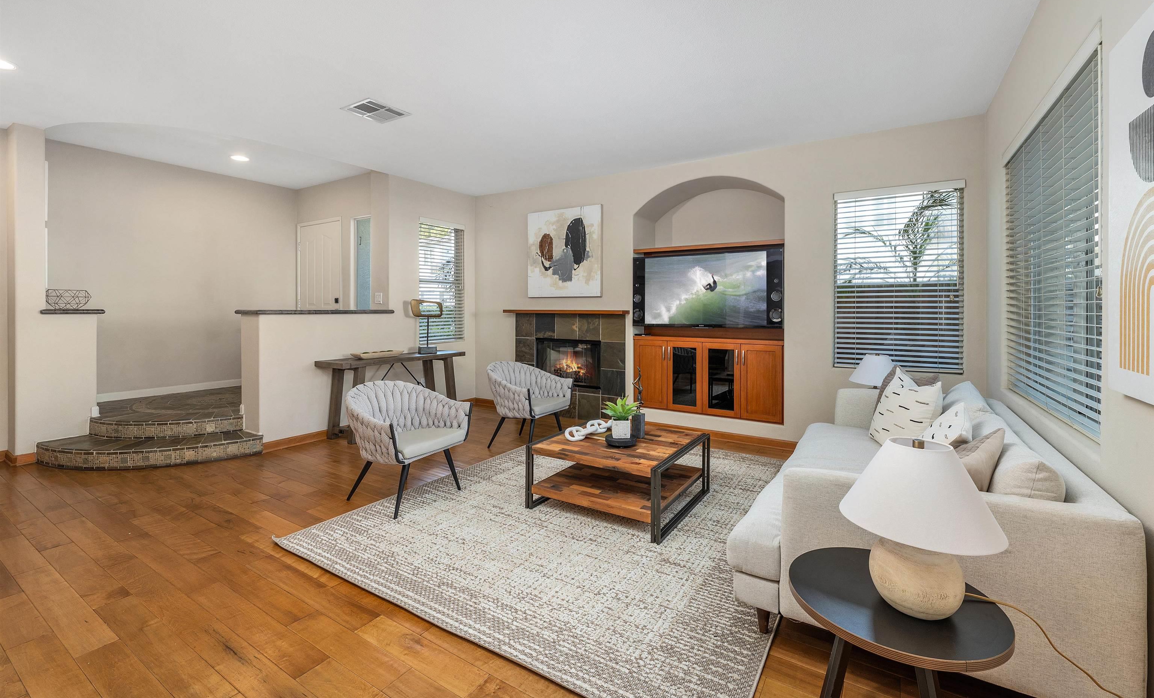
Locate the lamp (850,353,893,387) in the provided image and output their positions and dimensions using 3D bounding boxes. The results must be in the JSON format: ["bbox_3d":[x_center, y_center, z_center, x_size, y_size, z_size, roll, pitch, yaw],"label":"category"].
[{"bbox_3d":[2.301,0.268,3.700,0.355,0.470,0.355,2,4,32],"label":"lamp"}]

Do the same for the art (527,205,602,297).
[{"bbox_3d":[-0.166,-1.104,5.576,1.030,1.020,0.045,2,4,33],"label":"art"}]

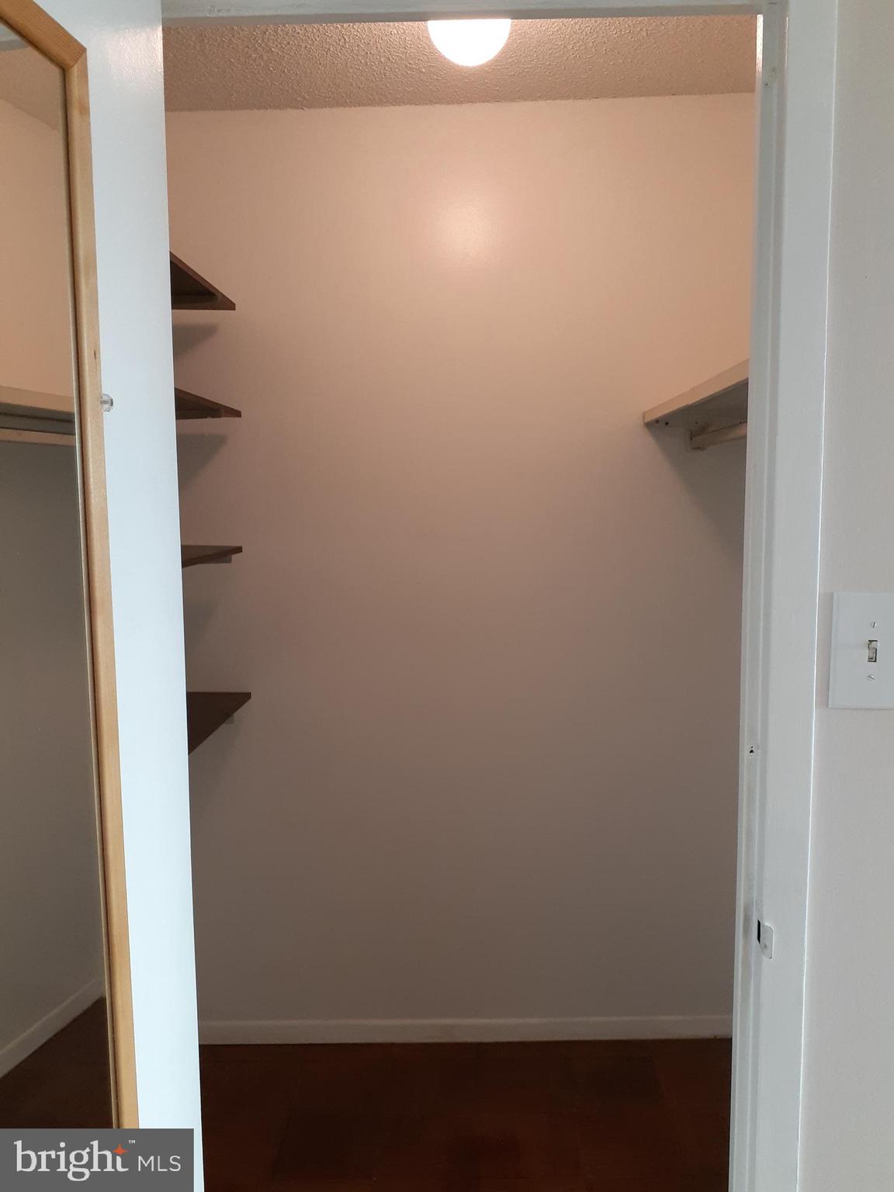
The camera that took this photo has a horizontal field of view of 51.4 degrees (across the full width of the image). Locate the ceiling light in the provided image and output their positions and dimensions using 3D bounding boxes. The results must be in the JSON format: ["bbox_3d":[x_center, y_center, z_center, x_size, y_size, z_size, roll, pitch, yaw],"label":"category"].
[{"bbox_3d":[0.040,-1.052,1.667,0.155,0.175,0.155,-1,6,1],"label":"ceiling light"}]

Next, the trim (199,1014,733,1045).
[{"bbox_3d":[0.043,1.187,2.545,1.530,0.064,0.014,-1,6,1],"label":"trim"}]

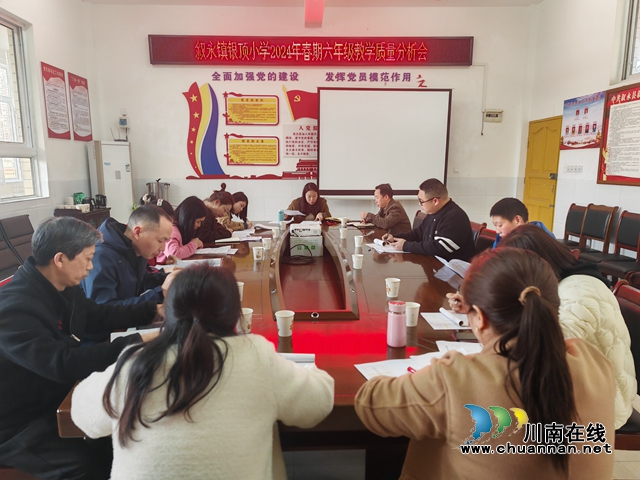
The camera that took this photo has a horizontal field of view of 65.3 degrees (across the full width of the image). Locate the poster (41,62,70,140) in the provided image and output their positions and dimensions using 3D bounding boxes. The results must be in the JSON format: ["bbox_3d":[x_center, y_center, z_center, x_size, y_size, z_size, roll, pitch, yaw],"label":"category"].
[{"bbox_3d":[-3.360,-1.747,6.381,0.030,0.900,0.600,-1,9,-2],"label":"poster"}]

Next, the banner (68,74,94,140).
[{"bbox_3d":[-3.391,-1.854,7.082,0.030,0.900,0.600,-1,9,-2],"label":"banner"}]

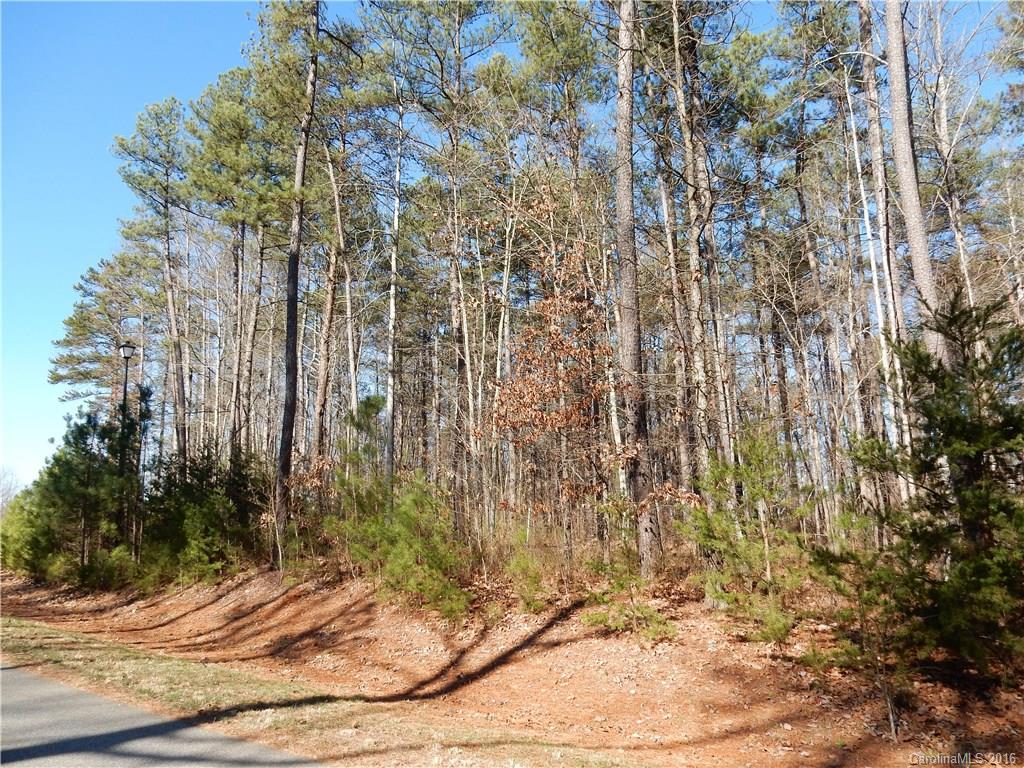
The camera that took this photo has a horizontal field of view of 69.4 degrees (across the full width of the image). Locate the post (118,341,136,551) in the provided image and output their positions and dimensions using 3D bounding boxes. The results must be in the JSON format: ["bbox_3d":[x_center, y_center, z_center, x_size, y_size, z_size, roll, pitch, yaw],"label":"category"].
[{"bbox_3d":[-9.752,1.297,18.508,0.370,4.800,0.370,-7,-10,43],"label":"post"}]

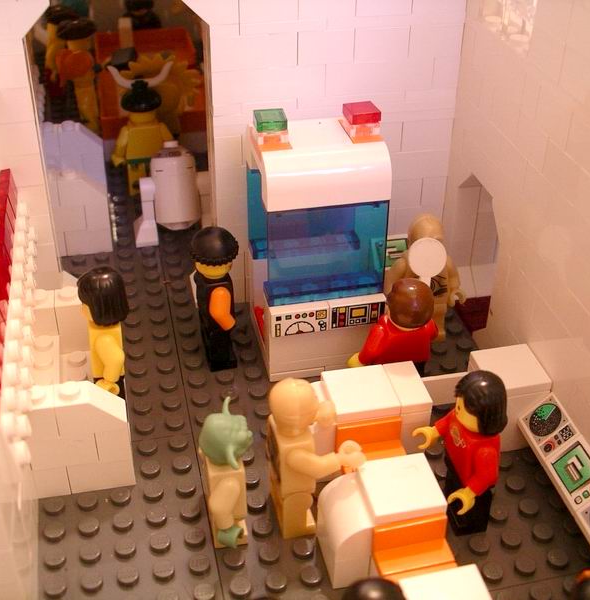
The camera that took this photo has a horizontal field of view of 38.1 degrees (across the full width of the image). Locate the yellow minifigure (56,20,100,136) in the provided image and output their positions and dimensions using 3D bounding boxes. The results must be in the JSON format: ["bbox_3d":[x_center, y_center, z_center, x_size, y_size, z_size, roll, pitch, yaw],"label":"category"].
[{"bbox_3d":[-0.094,-0.099,0.377,0.022,0.044,0.013,20,39,25],"label":"yellow minifigure"}]

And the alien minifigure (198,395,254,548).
[{"bbox_3d":[-0.016,0.039,0.196,0.013,0.034,0.021,-7,35,-11],"label":"alien minifigure"}]

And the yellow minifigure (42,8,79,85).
[{"bbox_3d":[-0.106,-0.111,0.395,0.022,0.043,0.013,14,36,17],"label":"yellow minifigure"}]

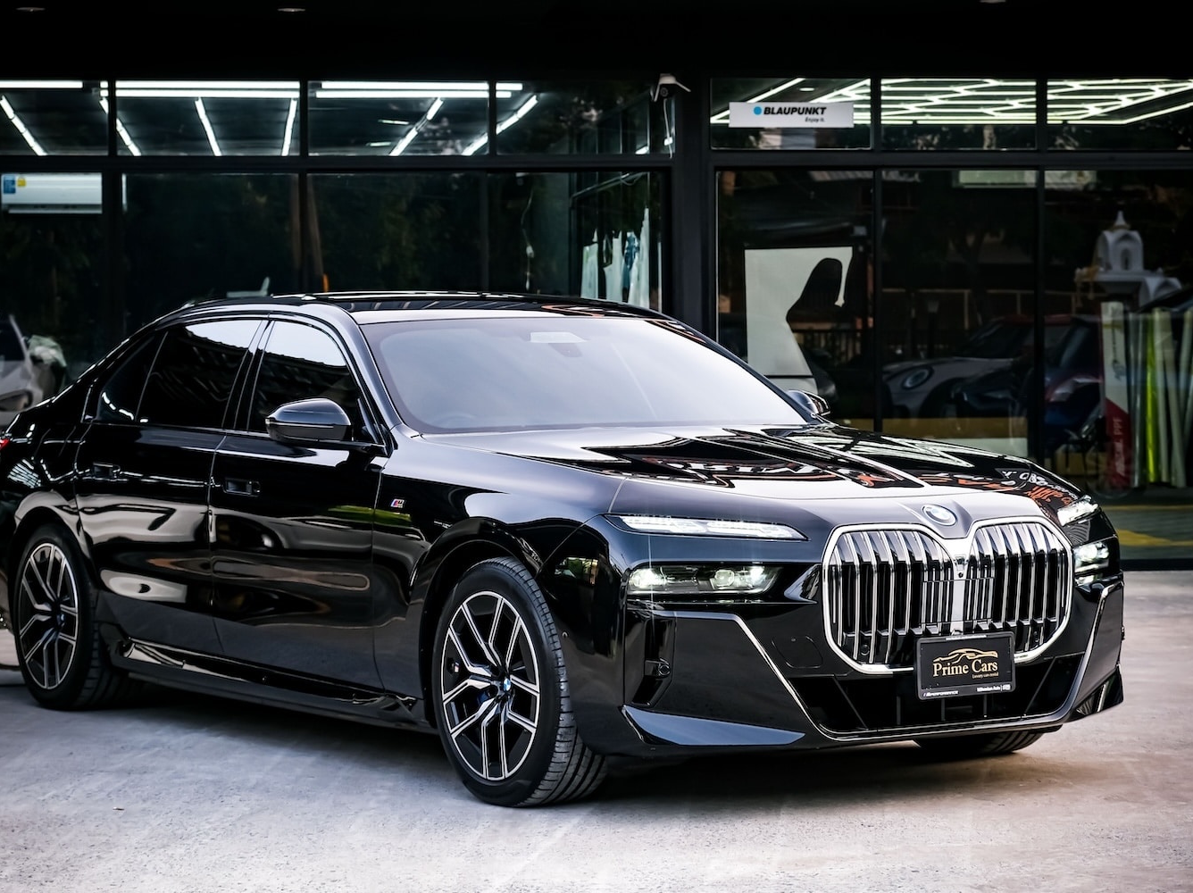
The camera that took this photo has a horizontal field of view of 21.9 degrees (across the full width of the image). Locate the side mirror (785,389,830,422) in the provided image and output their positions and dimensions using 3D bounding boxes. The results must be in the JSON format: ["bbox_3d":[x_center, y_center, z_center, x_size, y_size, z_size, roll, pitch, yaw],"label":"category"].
[{"bbox_3d":[0.704,-0.127,11.112,0.250,0.165,0.200,-1,2,-34],"label":"side mirror"}]

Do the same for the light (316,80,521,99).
[{"bbox_3d":[-1.110,-2.235,19.330,1.240,0.090,0.150,0,1,-6],"label":"light"}]

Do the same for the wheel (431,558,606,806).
[{"bbox_3d":[-0.219,0.713,9.272,0.260,0.735,0.735,-1,2,-34],"label":"wheel"}]

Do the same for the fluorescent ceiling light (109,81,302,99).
[{"bbox_3d":[-2.456,-2.220,19.200,1.240,0.090,0.150,0,1,-6],"label":"fluorescent ceiling light"}]

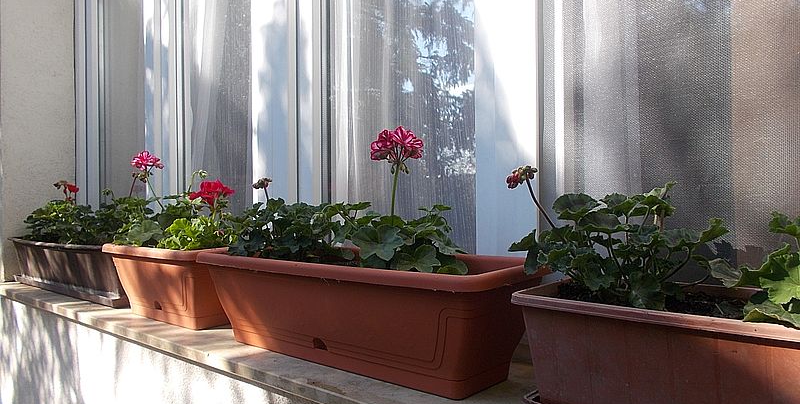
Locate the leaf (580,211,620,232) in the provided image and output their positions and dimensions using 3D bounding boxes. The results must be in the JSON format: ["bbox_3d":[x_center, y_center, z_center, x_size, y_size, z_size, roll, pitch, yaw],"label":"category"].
[{"bbox_3d":[0.224,0.022,0.670,0.042,0.025,0.040,0,1,18],"label":"leaf"}]

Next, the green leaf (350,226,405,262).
[{"bbox_3d":[-0.032,0.058,0.865,0.077,0.052,0.045,-1,0,11],"label":"green leaf"}]

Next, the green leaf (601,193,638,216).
[{"bbox_3d":[0.248,0.003,0.680,0.043,0.028,0.045,-1,0,11],"label":"green leaf"}]

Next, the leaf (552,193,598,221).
[{"bbox_3d":[0.207,0.005,0.710,0.052,0.033,0.040,0,1,16],"label":"leaf"}]

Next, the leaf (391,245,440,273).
[{"bbox_3d":[0.020,0.073,0.780,0.065,0.038,0.032,0,1,1],"label":"leaf"}]

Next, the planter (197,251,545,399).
[{"bbox_3d":[-0.071,0.163,0.936,0.585,0.157,0.231,-1,0,42],"label":"planter"}]

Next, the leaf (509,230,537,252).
[{"bbox_3d":[0.150,0.049,0.738,0.034,0.027,0.030,0,1,12],"label":"leaf"}]

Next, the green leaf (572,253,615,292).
[{"bbox_3d":[0.214,0.078,0.665,0.046,0.045,0.028,-1,0,19],"label":"green leaf"}]

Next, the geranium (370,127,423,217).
[{"bbox_3d":[-0.004,-0.046,0.885,0.079,0.135,0.076,-1,0,6],"label":"geranium"}]

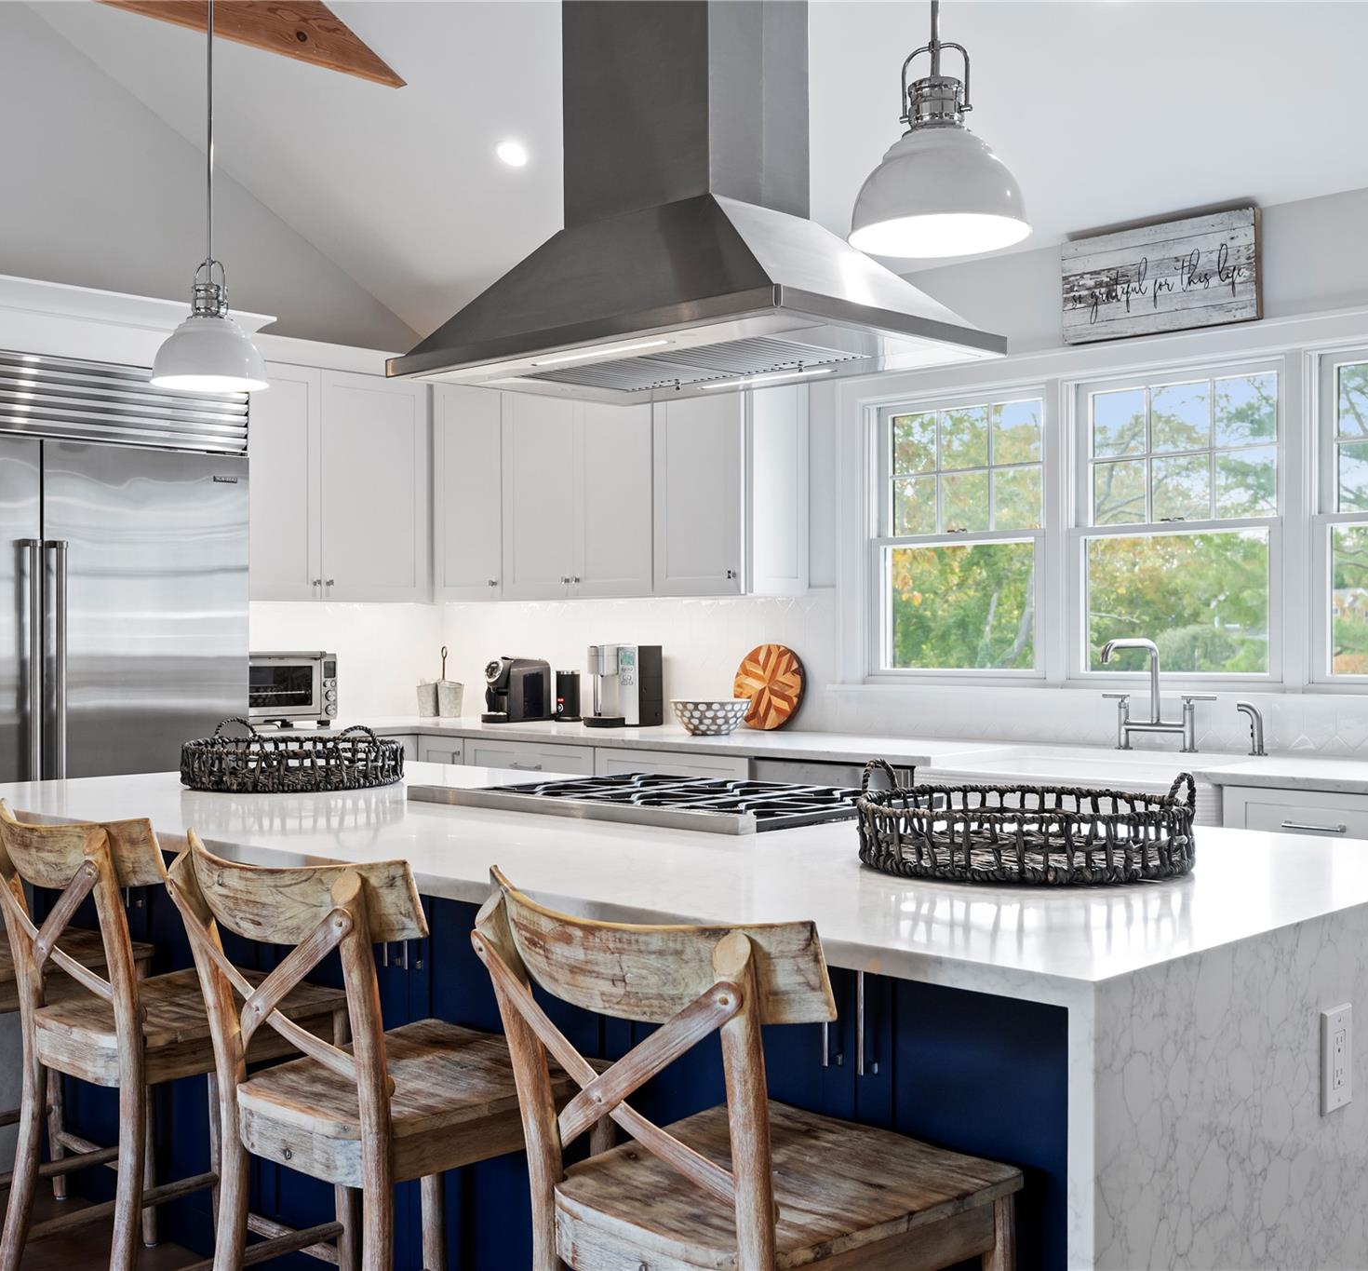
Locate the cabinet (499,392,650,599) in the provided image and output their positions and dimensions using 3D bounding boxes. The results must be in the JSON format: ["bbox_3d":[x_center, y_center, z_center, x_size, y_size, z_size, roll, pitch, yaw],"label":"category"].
[{"bbox_3d":[-0.299,-0.585,6.059,0.848,0.908,0.340,0,0,44],"label":"cabinet"}]

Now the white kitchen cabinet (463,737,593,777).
[{"bbox_3d":[-0.351,0.819,5.907,0.708,0.884,0.630,0,0,44],"label":"white kitchen cabinet"}]

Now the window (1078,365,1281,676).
[{"bbox_3d":[1.446,-0.325,4.694,0.680,0.920,0.080,0,0,44],"label":"window"}]

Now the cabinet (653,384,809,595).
[{"bbox_3d":[0.166,-0.588,5.615,0.438,0.908,0.340,0,0,44],"label":"cabinet"}]

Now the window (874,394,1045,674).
[{"bbox_3d":[0.904,-0.321,5.213,0.680,0.920,0.080,0,0,44],"label":"window"}]

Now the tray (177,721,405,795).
[{"bbox_3d":[-0.903,0.272,3.682,0.499,0.137,0.499,0,0,0],"label":"tray"}]

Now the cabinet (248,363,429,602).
[{"bbox_3d":[-1.520,-0.580,6.277,0.350,0.908,0.985,0,0,44],"label":"cabinet"}]

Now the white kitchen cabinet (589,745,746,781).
[{"bbox_3d":[0.161,0.816,5.417,0.710,0.884,0.630,0,0,44],"label":"white kitchen cabinet"}]

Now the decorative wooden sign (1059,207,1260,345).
[{"bbox_3d":[1.388,-1.045,4.658,0.610,0.306,0.032,0,0,44],"label":"decorative wooden sign"}]

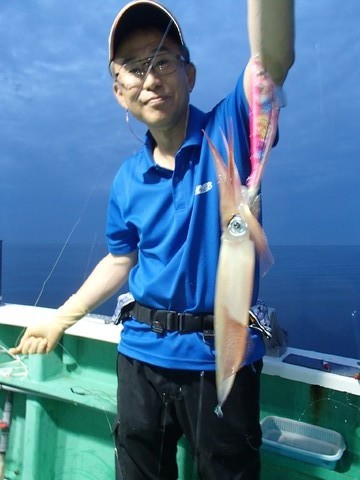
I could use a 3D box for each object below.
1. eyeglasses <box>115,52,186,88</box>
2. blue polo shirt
[{"bbox_3d":[-0.063,-0.376,0.880,0.142,0.048,0.140,-13,14,4],"label":"eyeglasses"},{"bbox_3d":[0.018,-0.040,0.930,0.420,0.670,0.290,0,-1,13],"label":"blue polo shirt"}]

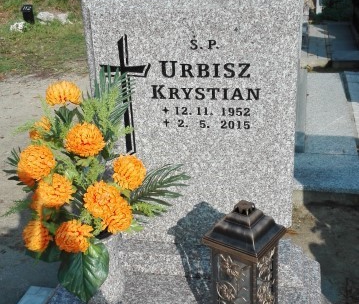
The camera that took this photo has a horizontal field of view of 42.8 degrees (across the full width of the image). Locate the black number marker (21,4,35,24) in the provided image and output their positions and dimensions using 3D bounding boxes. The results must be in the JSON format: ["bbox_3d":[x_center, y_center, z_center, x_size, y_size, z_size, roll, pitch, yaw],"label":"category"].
[{"bbox_3d":[-2.038,-1.844,6.150,0.140,0.250,0.110,-3,20,-3],"label":"black number marker"}]

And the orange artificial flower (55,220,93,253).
[{"bbox_3d":[-0.318,0.253,1.373,0.108,0.095,0.085,-4,24,0],"label":"orange artificial flower"}]

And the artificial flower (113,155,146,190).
[{"bbox_3d":[-0.148,0.060,1.352,0.099,0.100,0.080,-4,24,0],"label":"artificial flower"}]

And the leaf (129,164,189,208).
[{"bbox_3d":[-0.059,0.107,1.414,0.185,0.110,0.080,-4,24,0],"label":"leaf"}]

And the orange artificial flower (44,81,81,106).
[{"bbox_3d":[-0.324,-0.163,1.279,0.100,0.072,0.092,-4,24,0],"label":"orange artificial flower"}]

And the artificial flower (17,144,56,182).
[{"bbox_3d":[-0.418,0.034,1.340,0.112,0.108,0.105,-4,21,-1],"label":"artificial flower"}]

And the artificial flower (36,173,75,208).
[{"bbox_3d":[-0.357,0.111,1.320,0.108,0.100,0.100,-6,21,-7],"label":"artificial flower"}]

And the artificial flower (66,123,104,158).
[{"bbox_3d":[-0.268,-0.032,1.290,0.109,0.096,0.082,-4,24,0],"label":"artificial flower"}]

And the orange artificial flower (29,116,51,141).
[{"bbox_3d":[-0.434,-0.073,1.420,0.085,0.085,0.085,-1,21,7],"label":"orange artificial flower"}]

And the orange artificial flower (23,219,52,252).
[{"bbox_3d":[-0.442,0.260,1.425,0.092,0.097,0.082,-4,24,0],"label":"orange artificial flower"}]

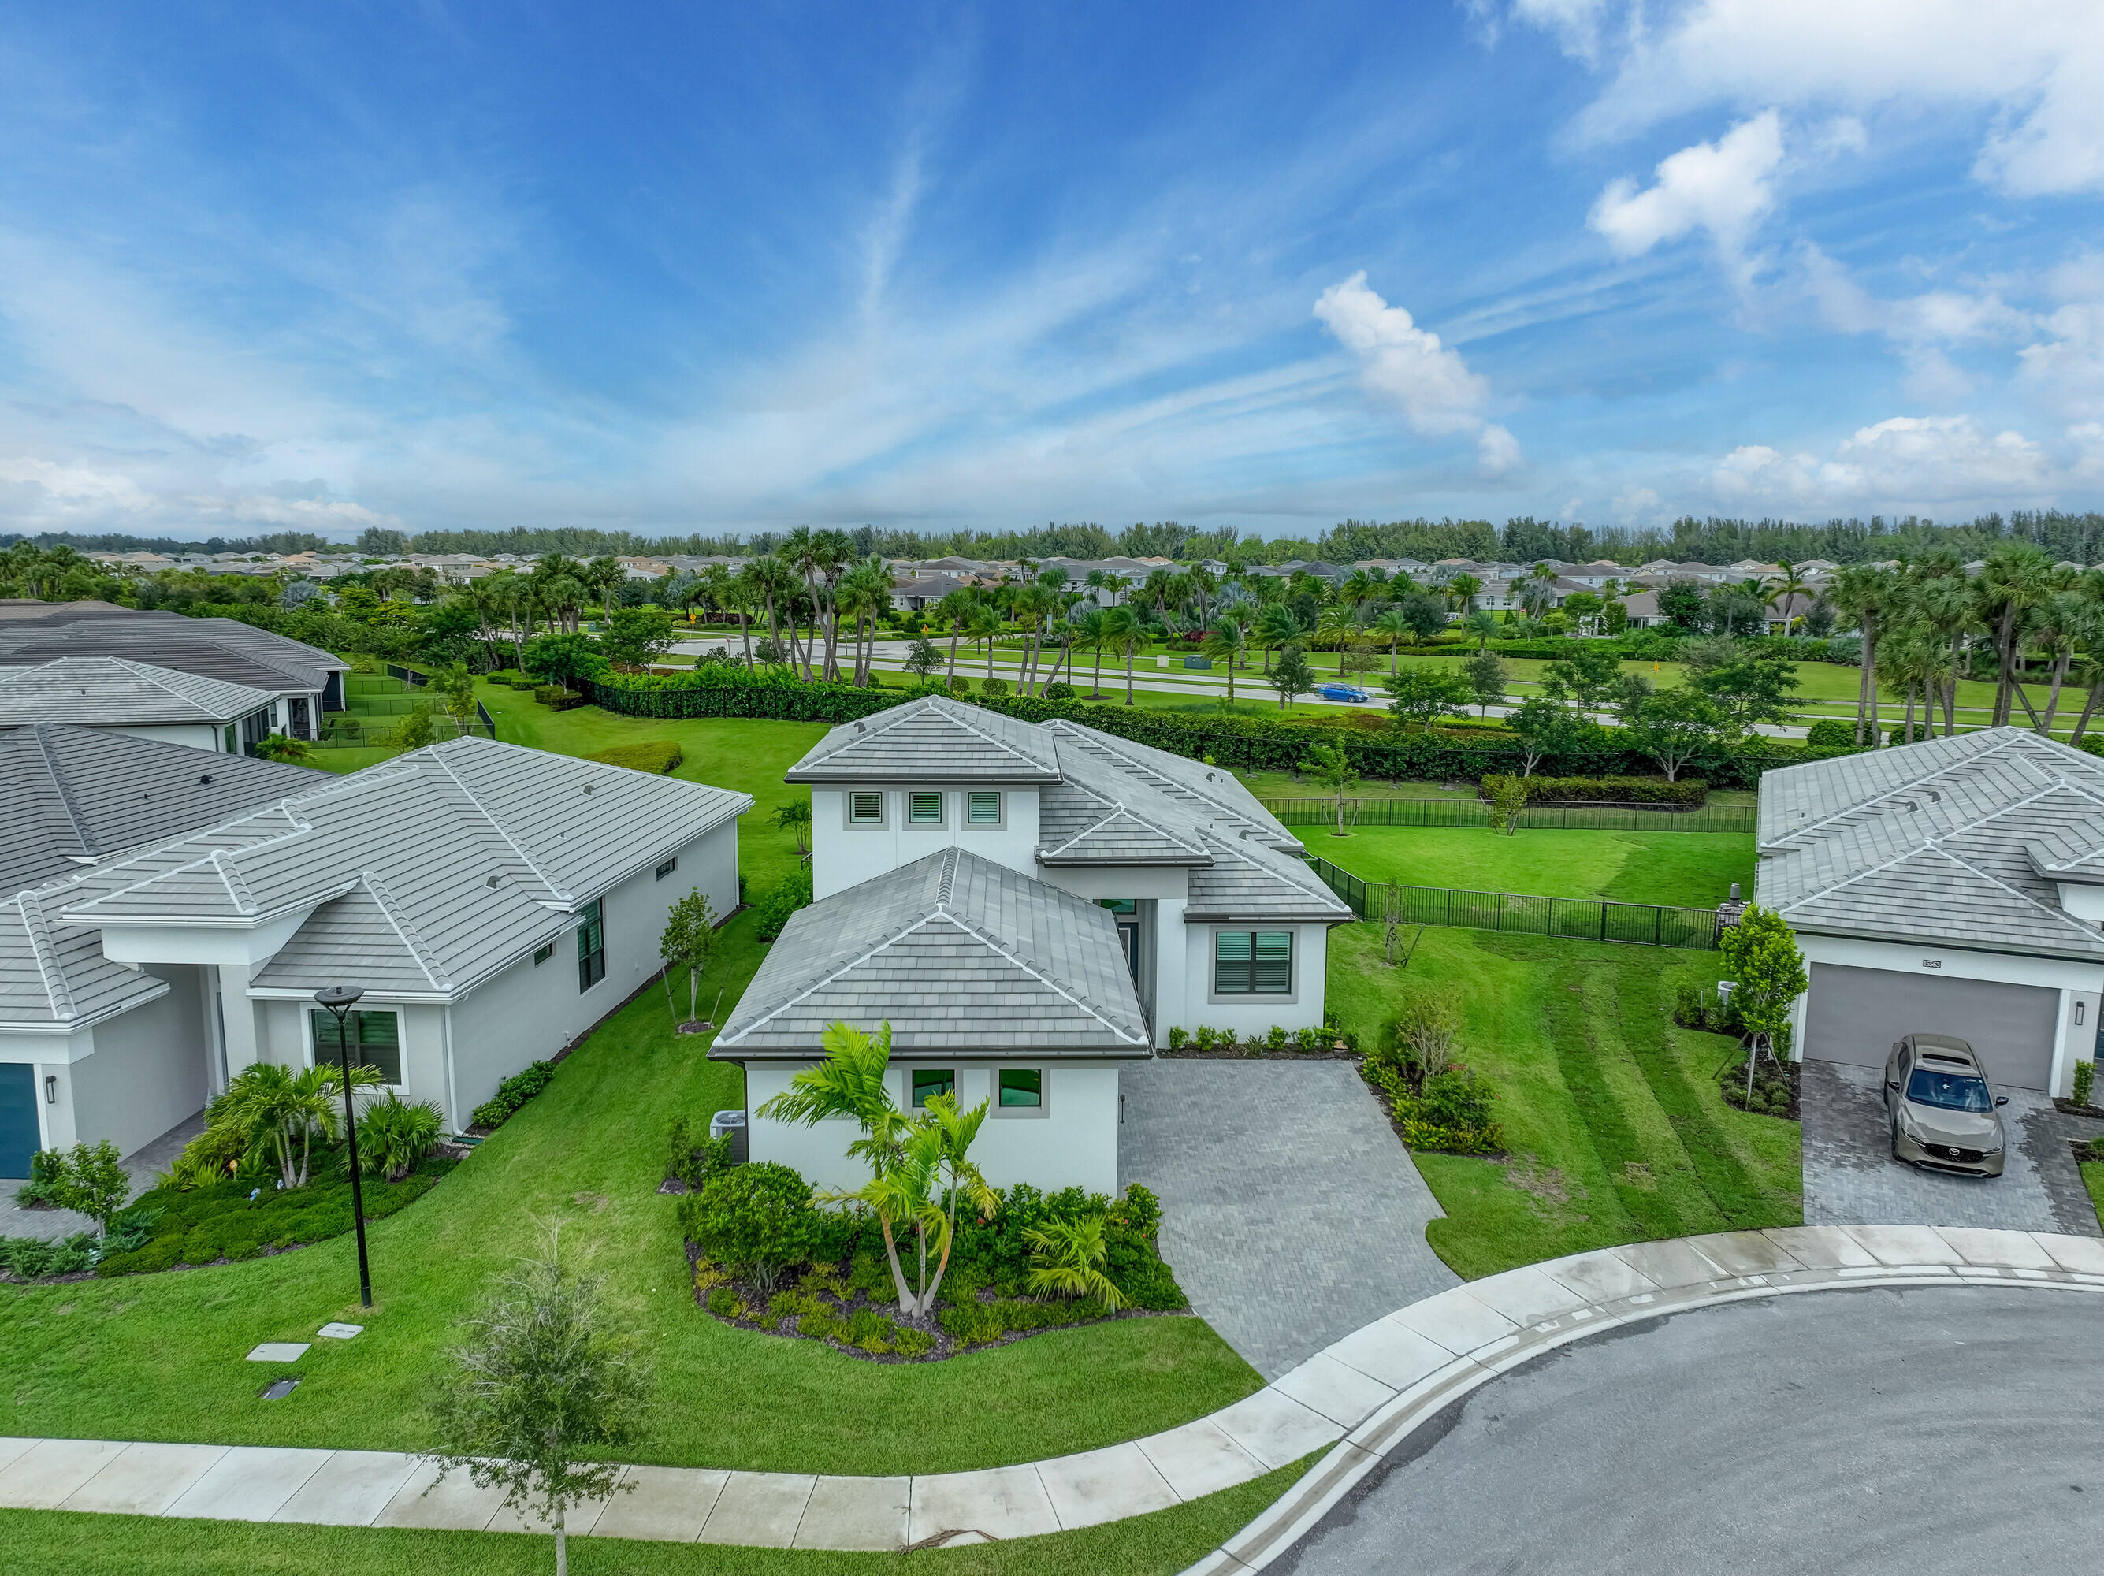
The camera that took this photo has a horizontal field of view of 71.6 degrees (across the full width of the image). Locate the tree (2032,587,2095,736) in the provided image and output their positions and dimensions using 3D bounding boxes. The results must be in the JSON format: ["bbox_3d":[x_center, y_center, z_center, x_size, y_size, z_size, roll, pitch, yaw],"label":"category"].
[{"bbox_3d":[58.241,-6.491,84.086,3.800,10.060,3.800,0,10,0],"label":"tree"}]

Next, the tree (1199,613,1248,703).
[{"bbox_3d":[13.399,-10.019,113.777,3.850,7.110,3.600,0,10,0],"label":"tree"}]

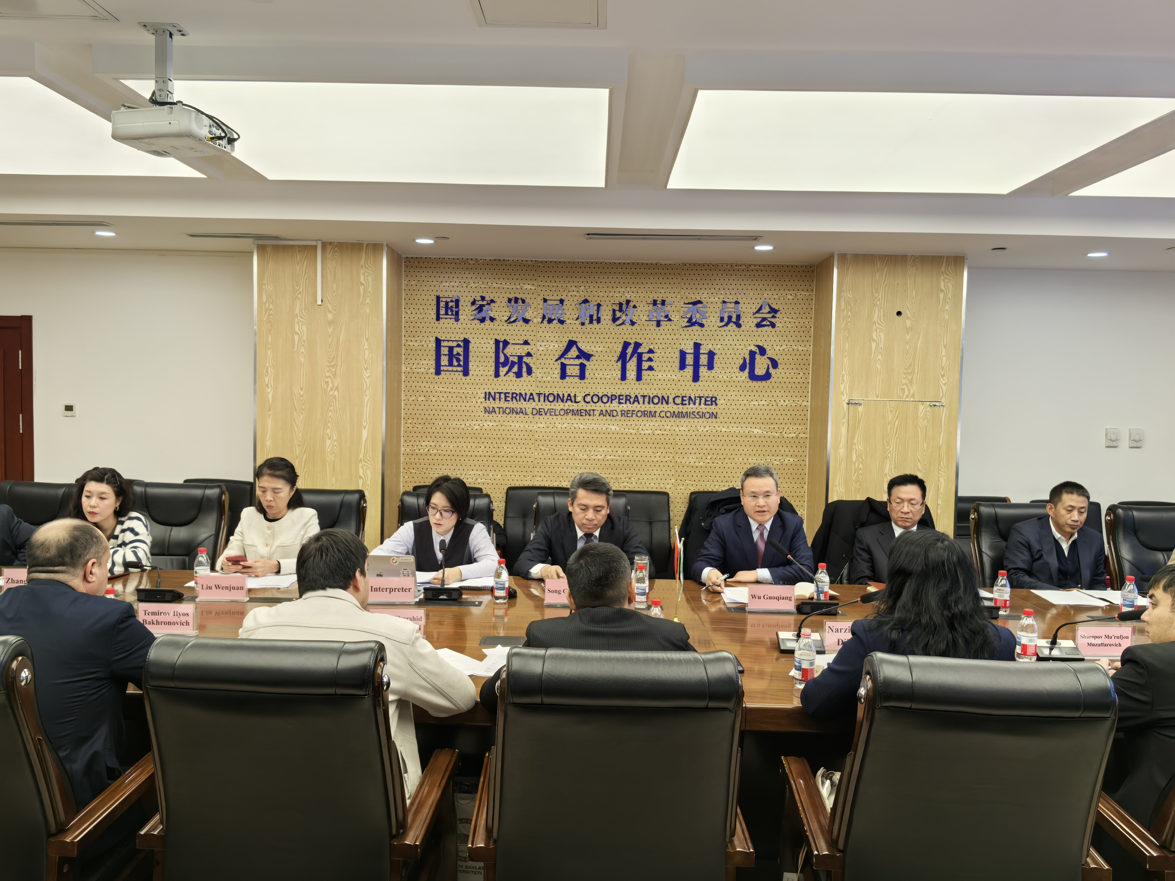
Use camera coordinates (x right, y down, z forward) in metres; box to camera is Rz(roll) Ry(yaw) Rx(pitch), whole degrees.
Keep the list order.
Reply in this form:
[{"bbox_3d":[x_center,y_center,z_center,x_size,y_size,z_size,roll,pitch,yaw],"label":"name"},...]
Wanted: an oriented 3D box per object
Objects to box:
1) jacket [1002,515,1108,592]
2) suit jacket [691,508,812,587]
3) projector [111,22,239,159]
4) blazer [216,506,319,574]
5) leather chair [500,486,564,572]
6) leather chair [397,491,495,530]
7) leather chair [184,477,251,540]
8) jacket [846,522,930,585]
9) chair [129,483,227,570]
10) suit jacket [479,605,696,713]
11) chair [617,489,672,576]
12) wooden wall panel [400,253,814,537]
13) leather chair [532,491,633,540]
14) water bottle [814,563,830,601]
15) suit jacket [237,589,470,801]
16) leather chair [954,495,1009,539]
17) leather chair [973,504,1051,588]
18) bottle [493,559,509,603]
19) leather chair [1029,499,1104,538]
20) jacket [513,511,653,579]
[{"bbox_3d":[2.217,0.668,4.567,0.520,0.550,0.450,1,3,1],"label":"jacket"},{"bbox_3d":[0.811,0.652,4.530,0.600,0.600,0.470,2,3,6],"label":"suit jacket"},{"bbox_3d":[-1.358,-1.155,3.022,0.290,0.390,0.260,2,3,11],"label":"projector"},{"bbox_3d":[-1.542,0.568,4.471,0.460,0.500,0.440,1,3,1],"label":"blazer"},{"bbox_3d":[-0.320,0.814,5.883,0.590,0.990,0.630,1,3,1],"label":"leather chair"},{"bbox_3d":[-0.785,0.828,4.807,0.650,1.060,0.680,1,3,1],"label":"leather chair"},{"bbox_3d":[-2.513,0.793,5.772,0.580,1.020,0.640,2,3,10],"label":"leather chair"},{"bbox_3d":[1.572,0.712,4.583,0.560,0.580,0.450,2,3,8],"label":"jacket"},{"bbox_3d":[-2.263,0.811,4.758,0.630,1.100,0.690,1,3,1],"label":"chair"},{"bbox_3d":[-0.013,0.713,2.500,0.580,0.600,0.460,1,3,1],"label":"suit jacket"},{"bbox_3d":[0.295,0.828,5.877,0.590,0.990,0.630,1,3,1],"label":"chair"},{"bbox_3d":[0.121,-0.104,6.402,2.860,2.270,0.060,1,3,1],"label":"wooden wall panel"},{"bbox_3d":[-0.045,0.864,4.712,0.630,1.100,0.690,1,3,1],"label":"leather chair"},{"bbox_3d":[0.986,0.600,3.841,0.061,0.175,0.061,1,3,1],"label":"water bottle"},{"bbox_3d":[-0.637,0.685,2.518,0.620,0.620,0.520,1,3,-4],"label":"suit jacket"},{"bbox_3d":[2.585,0.877,5.926,0.590,0.990,0.630,1,3,1],"label":"leather chair"},{"bbox_3d":[2.405,0.898,4.847,0.650,1.060,0.680,1,3,1],"label":"leather chair"},{"bbox_3d":[-0.371,0.605,3.950,0.063,0.186,0.063,1,3,1],"label":"bottle"},{"bbox_3d":[3.111,0.923,5.696,0.580,1.020,0.640,1,3,1],"label":"leather chair"},{"bbox_3d":[-0.023,0.649,4.511,0.660,0.590,0.500,1,3,1],"label":"jacket"}]

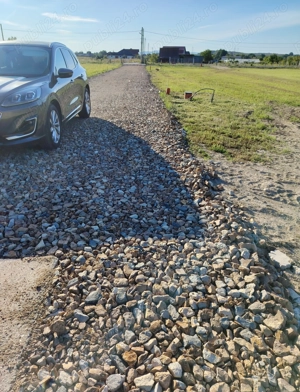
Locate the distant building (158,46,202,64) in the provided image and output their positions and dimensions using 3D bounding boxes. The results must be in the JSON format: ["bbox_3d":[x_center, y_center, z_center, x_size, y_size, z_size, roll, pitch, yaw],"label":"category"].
[{"bbox_3d":[10.770,-48.740,95.792,14.570,4.906,9.000,3,27,5],"label":"distant building"}]

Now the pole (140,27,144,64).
[{"bbox_3d":[-1.905,-39.961,73.939,0.550,8.655,0.450,0,26,0],"label":"pole"}]

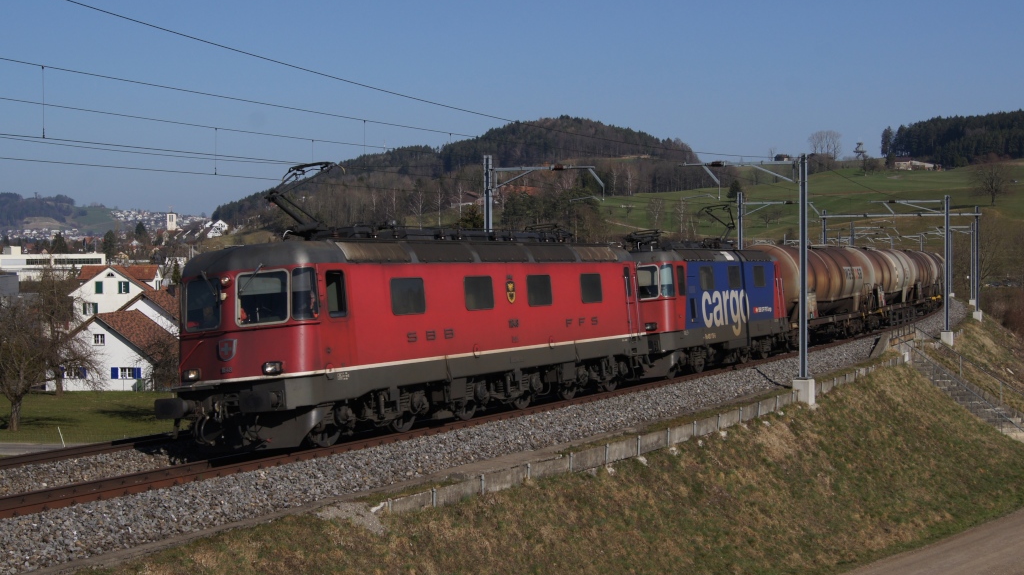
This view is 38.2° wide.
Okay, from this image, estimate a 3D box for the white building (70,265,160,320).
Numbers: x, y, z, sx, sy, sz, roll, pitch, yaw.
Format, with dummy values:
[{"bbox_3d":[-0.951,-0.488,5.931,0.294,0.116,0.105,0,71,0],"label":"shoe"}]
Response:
[{"bbox_3d":[-48.400,2.586,182.566,10.000,10.700,11.000,0,1,0],"label":"white building"}]

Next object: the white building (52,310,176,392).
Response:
[{"bbox_3d":[-36.950,5.738,139.362,10.300,7.000,13.500,0,1,0],"label":"white building"}]

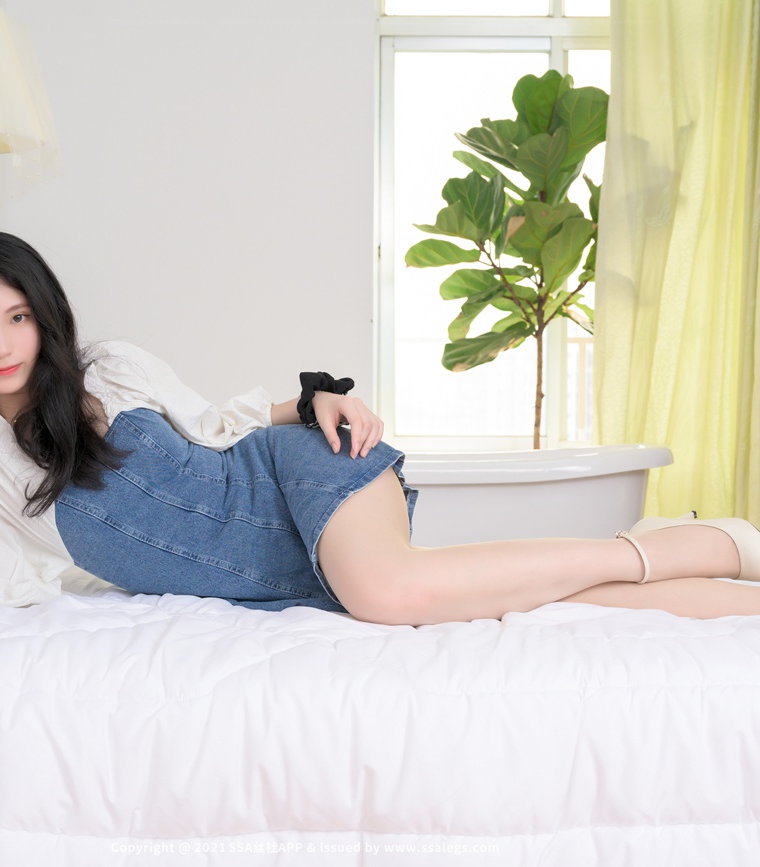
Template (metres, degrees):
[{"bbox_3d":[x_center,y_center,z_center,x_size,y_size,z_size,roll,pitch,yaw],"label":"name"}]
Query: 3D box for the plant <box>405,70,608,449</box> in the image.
[{"bbox_3d":[0.575,-0.311,5.391,0.920,1.900,0.850,0,3,0],"label":"plant"}]

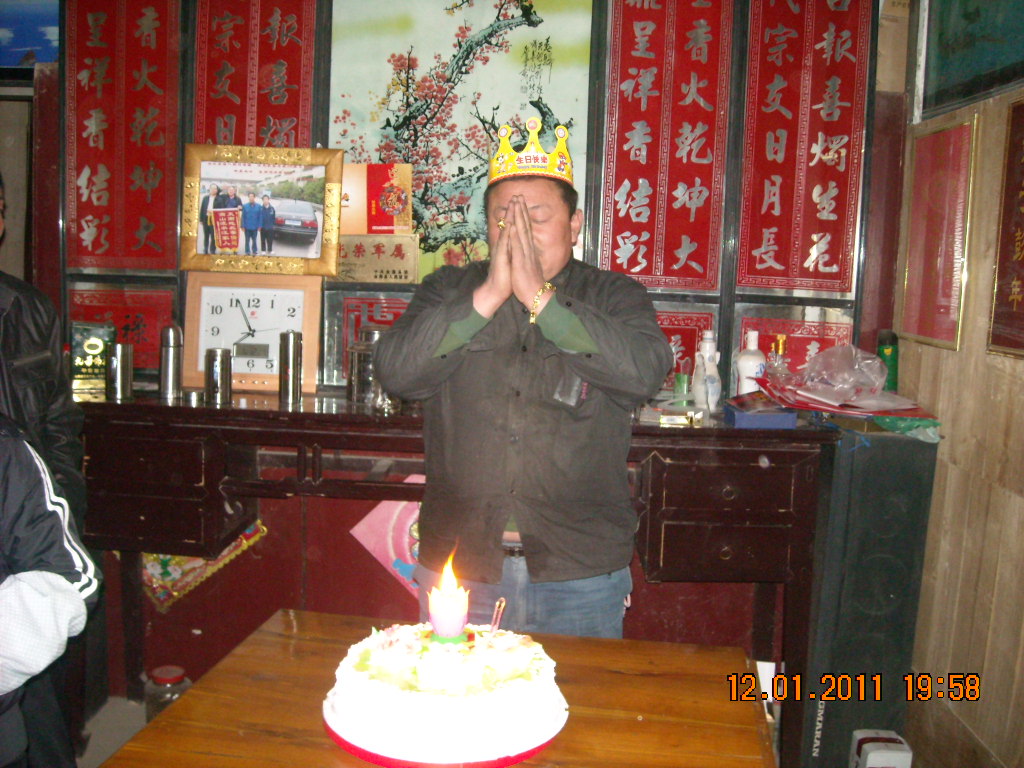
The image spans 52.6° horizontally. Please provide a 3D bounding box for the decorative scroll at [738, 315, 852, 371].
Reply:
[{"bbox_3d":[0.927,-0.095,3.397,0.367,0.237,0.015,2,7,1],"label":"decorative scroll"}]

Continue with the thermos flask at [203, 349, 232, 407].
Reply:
[{"bbox_3d":[-0.794,-0.024,2.816,0.070,0.144,0.070,2,8,0],"label":"thermos flask"}]

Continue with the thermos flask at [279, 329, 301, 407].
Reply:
[{"bbox_3d":[-0.605,-0.045,2.850,0.063,0.190,0.063,2,8,3],"label":"thermos flask"}]

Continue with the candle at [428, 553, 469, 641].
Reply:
[{"bbox_3d":[-0.081,0.282,1.372,0.052,0.108,0.052,2,8,3],"label":"candle"}]

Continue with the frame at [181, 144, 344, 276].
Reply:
[{"bbox_3d":[-0.800,-0.554,3.326,0.506,0.403,0.030,2,2,1],"label":"frame"}]

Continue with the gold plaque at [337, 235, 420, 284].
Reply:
[{"bbox_3d":[-0.408,-0.363,2.987,0.283,0.139,0.018,2,8,3],"label":"gold plaque"}]

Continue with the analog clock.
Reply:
[{"bbox_3d":[-0.841,-0.166,3.367,0.434,0.379,0.050,2,2,1],"label":"analog clock"}]

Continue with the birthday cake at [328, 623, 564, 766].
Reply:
[{"bbox_3d":[-0.097,0.444,1.552,0.368,0.092,0.368,2,7,1],"label":"birthday cake"}]

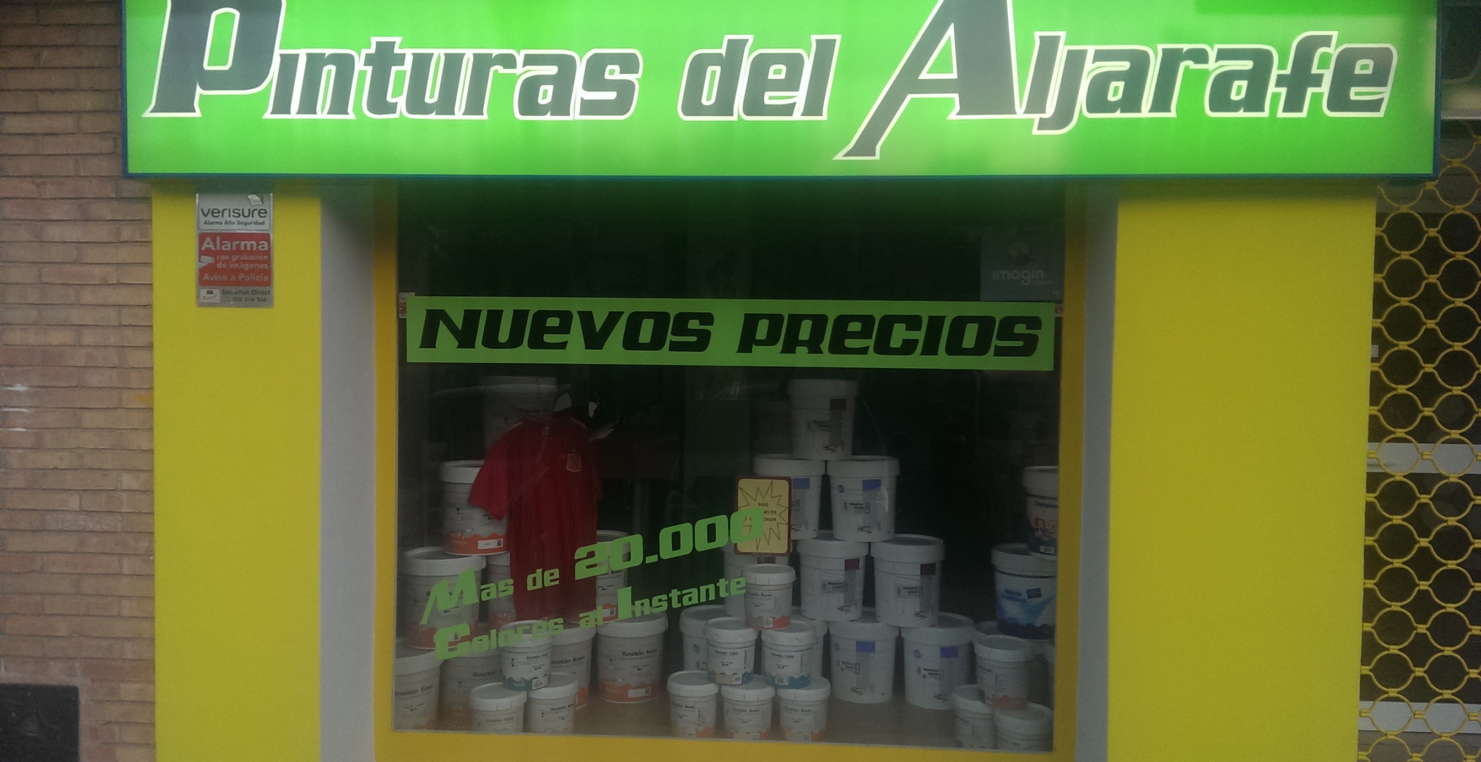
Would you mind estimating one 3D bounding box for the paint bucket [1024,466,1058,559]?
[{"bbox_3d":[1.224,0.501,4.190,0.293,0.321,0.293,1,2,16],"label":"paint bucket"}]

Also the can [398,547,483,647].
[{"bbox_3d":[-1.085,0.797,4.048,0.293,0.321,0.293,0,2,-15],"label":"can"}]

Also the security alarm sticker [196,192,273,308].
[{"bbox_3d":[-1.509,-0.394,3.280,0.235,0.346,0.010,1,2,4],"label":"security alarm sticker"}]

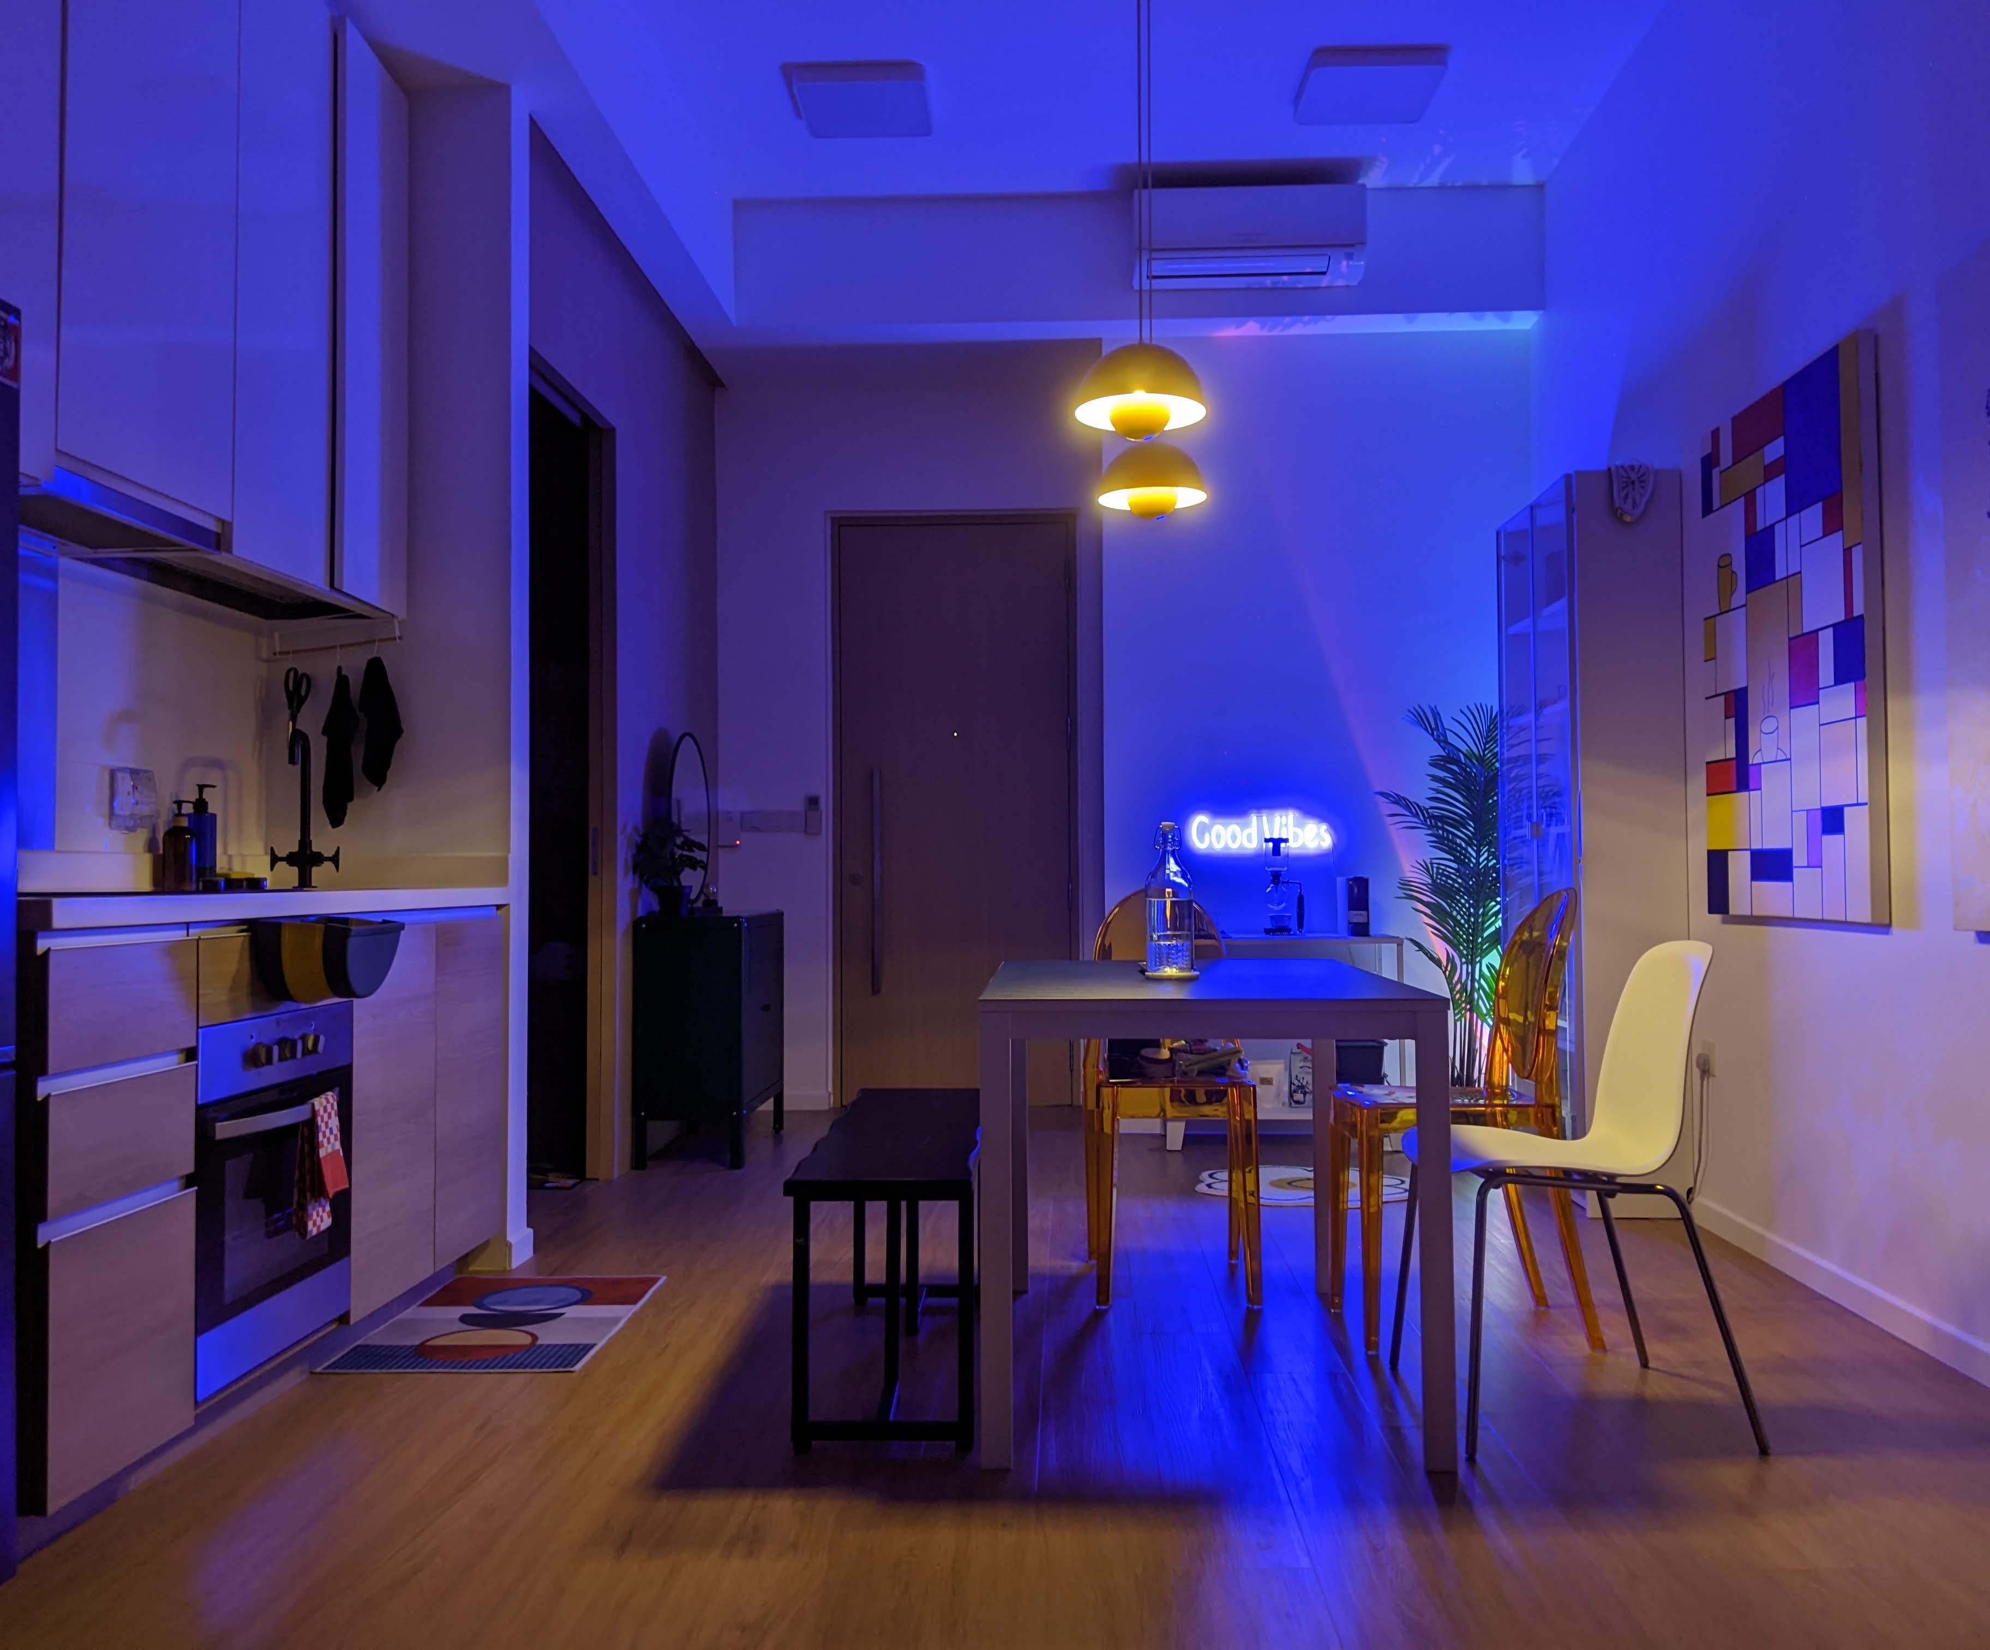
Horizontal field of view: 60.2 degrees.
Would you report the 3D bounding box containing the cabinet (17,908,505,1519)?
[{"bbox_3d":[-1.510,0.574,3.235,0.580,0.820,1.860,0,-2,3],"label":"cabinet"}]

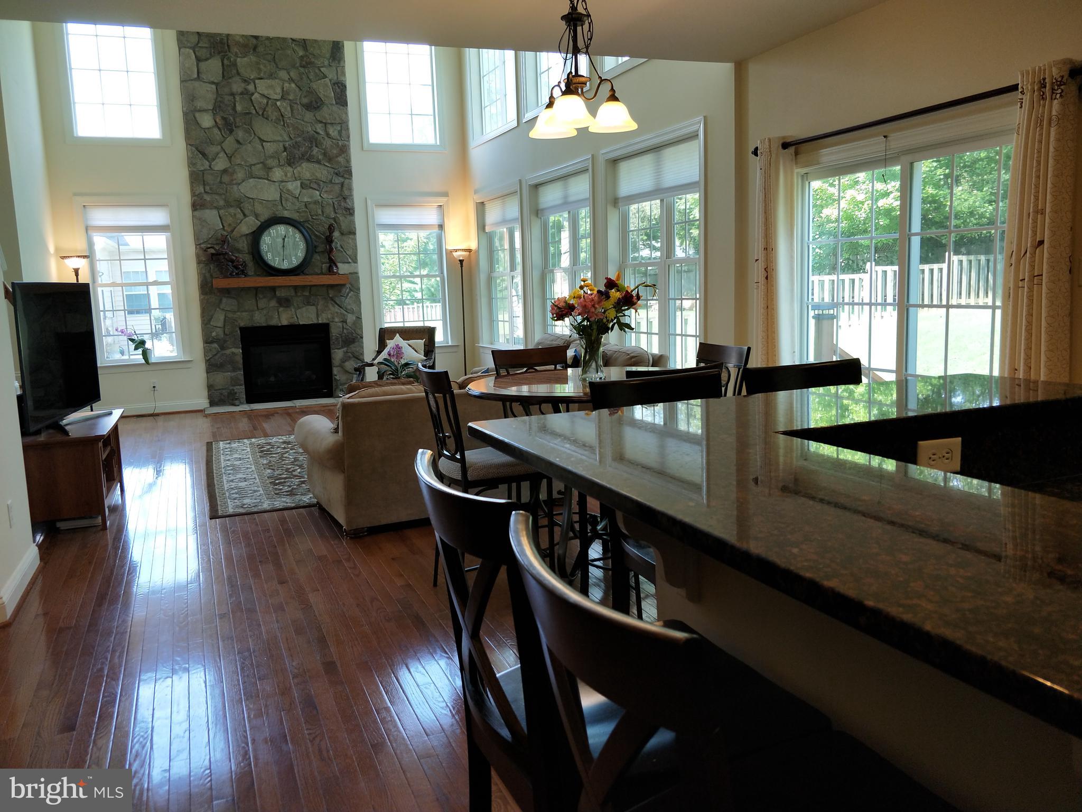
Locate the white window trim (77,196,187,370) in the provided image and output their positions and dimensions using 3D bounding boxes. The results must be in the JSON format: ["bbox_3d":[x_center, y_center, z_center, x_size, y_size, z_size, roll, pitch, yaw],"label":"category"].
[{"bbox_3d":[-4.844,-1.470,9.335,1.086,2.006,0.120,-6,10,-24],"label":"white window trim"}]

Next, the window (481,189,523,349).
[{"bbox_3d":[-0.463,-1.717,10.083,0.120,1.850,1.410,-6,10,-24],"label":"window"}]

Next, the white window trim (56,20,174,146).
[{"bbox_3d":[-4.867,-3.773,8.870,1.087,1.582,0.100,-6,9,-24],"label":"white window trim"}]

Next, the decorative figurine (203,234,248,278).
[{"bbox_3d":[-3.769,-1.782,9.357,0.480,0.510,0.170,-6,9,-24],"label":"decorative figurine"}]

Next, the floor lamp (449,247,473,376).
[{"bbox_3d":[-1.000,-1.108,10.328,0.320,1.900,0.320,-6,9,-24],"label":"floor lamp"}]

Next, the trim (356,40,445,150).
[{"bbox_3d":[-1.843,-4.232,10.366,1.140,1.674,0.120,-6,10,-24],"label":"trim"}]

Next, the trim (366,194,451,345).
[{"bbox_3d":[-1.724,-1.805,10.577,1.147,1.996,0.100,-6,9,-24],"label":"trim"}]

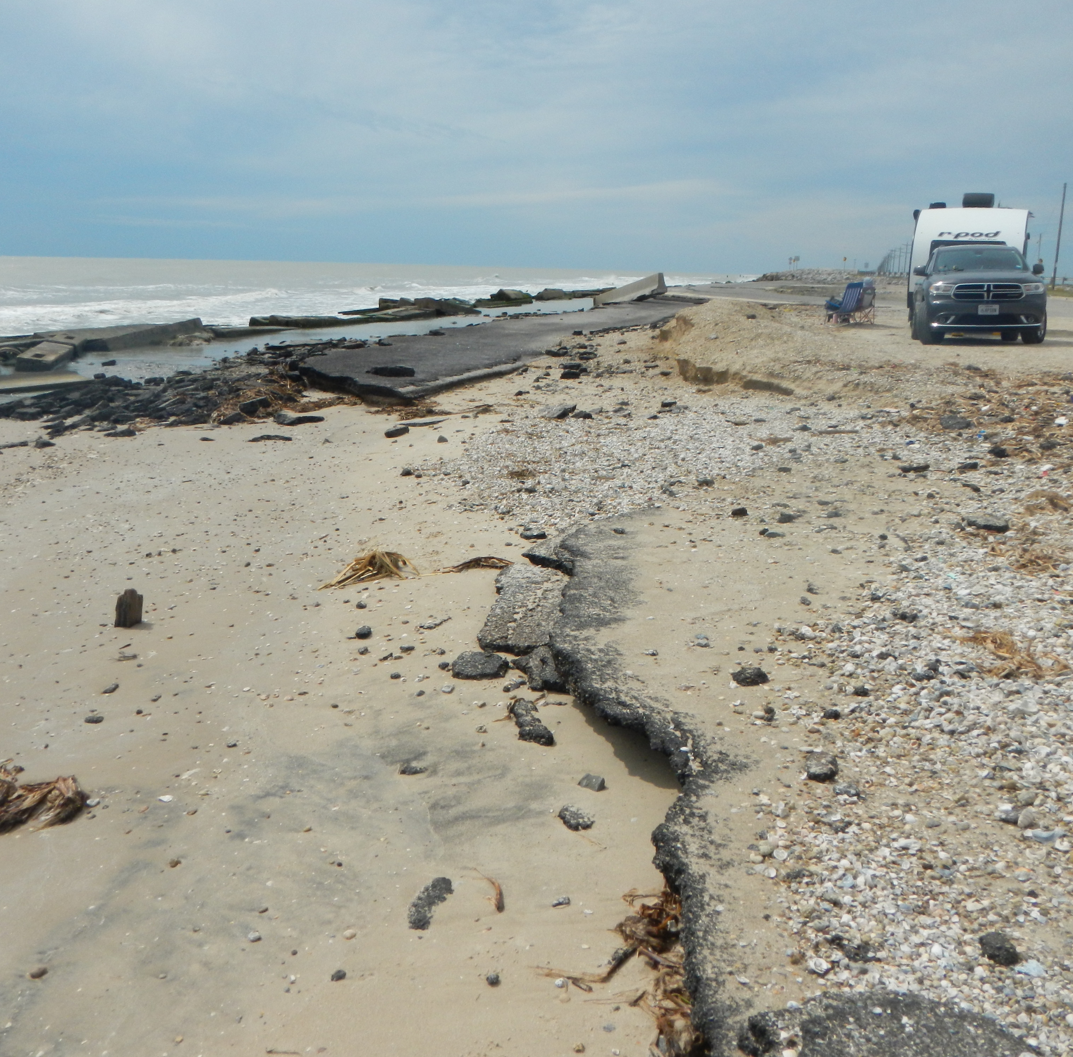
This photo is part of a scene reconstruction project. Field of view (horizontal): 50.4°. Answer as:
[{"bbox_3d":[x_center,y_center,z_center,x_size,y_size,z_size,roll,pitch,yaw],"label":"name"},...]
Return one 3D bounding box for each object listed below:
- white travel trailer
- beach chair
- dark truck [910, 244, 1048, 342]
[{"bbox_3d":[9.806,-6.087,26.305,2.330,3.030,5.900,5,13,17],"label":"white travel trailer"},{"bbox_3d":[7.059,-5.074,25.591,0.700,0.980,0.850,-9,16,-37],"label":"beach chair"},{"bbox_3d":[7.916,-4.301,20.627,2.000,1.790,5.100,5,12,15],"label":"dark truck"}]

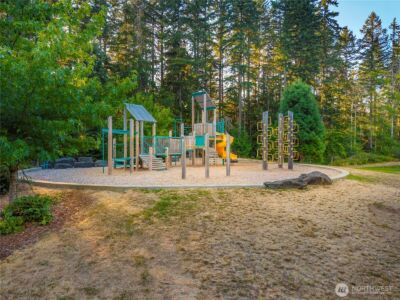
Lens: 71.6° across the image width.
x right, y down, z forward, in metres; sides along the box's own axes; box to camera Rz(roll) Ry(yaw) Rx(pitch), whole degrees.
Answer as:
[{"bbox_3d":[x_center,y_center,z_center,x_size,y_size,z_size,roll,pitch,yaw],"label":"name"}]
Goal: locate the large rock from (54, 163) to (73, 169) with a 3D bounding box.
[{"bbox_3d":[-8.171,0.928,16.600,1.000,0.380,0.700,0,2,-10],"label":"large rock"}]

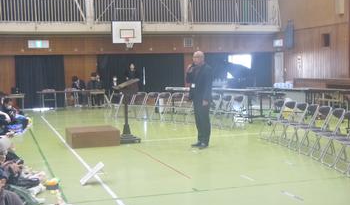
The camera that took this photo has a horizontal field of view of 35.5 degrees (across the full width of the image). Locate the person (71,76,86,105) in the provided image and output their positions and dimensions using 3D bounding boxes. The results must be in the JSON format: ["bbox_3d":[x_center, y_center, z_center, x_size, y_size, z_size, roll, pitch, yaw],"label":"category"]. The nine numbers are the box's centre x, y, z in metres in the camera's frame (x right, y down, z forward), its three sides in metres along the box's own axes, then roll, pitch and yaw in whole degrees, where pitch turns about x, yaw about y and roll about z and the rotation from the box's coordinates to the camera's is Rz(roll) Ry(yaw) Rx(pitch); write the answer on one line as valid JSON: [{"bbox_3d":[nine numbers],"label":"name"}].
[{"bbox_3d":[-3.823,-0.398,21.758,0.600,1.030,0.600,-3,3,-21],"label":"person"}]

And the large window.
[{"bbox_3d":[2.946,-1.587,24.768,1.300,1.300,0.100,-2,3,-17],"label":"large window"}]

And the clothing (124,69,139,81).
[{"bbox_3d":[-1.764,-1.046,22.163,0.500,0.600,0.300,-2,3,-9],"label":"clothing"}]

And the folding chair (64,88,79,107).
[{"bbox_3d":[-4.133,-0.183,21.777,0.470,0.770,0.480,-2,3,-17],"label":"folding chair"}]

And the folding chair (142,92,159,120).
[{"bbox_3d":[-0.731,0.105,16.364,0.440,0.780,0.450,-4,4,-42],"label":"folding chair"}]

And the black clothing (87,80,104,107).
[{"bbox_3d":[-3.253,-0.409,22.354,0.550,1.020,0.620,-4,4,-37],"label":"black clothing"}]

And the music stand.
[{"bbox_3d":[-0.970,0.157,10.981,0.460,1.290,0.500,-2,3,-17],"label":"music stand"}]

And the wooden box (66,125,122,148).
[{"bbox_3d":[-1.593,0.669,10.622,0.900,0.295,0.920,-2,3,-17],"label":"wooden box"}]

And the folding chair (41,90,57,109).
[{"bbox_3d":[-4.969,-0.084,21.518,0.450,0.780,0.460,-2,3,-17],"label":"folding chair"}]

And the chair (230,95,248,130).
[{"bbox_3d":[1.416,0.218,13.071,0.480,0.770,0.470,-4,4,-34],"label":"chair"}]

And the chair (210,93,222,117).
[{"bbox_3d":[0.866,0.183,13.928,0.480,0.770,0.470,-4,4,-35],"label":"chair"}]

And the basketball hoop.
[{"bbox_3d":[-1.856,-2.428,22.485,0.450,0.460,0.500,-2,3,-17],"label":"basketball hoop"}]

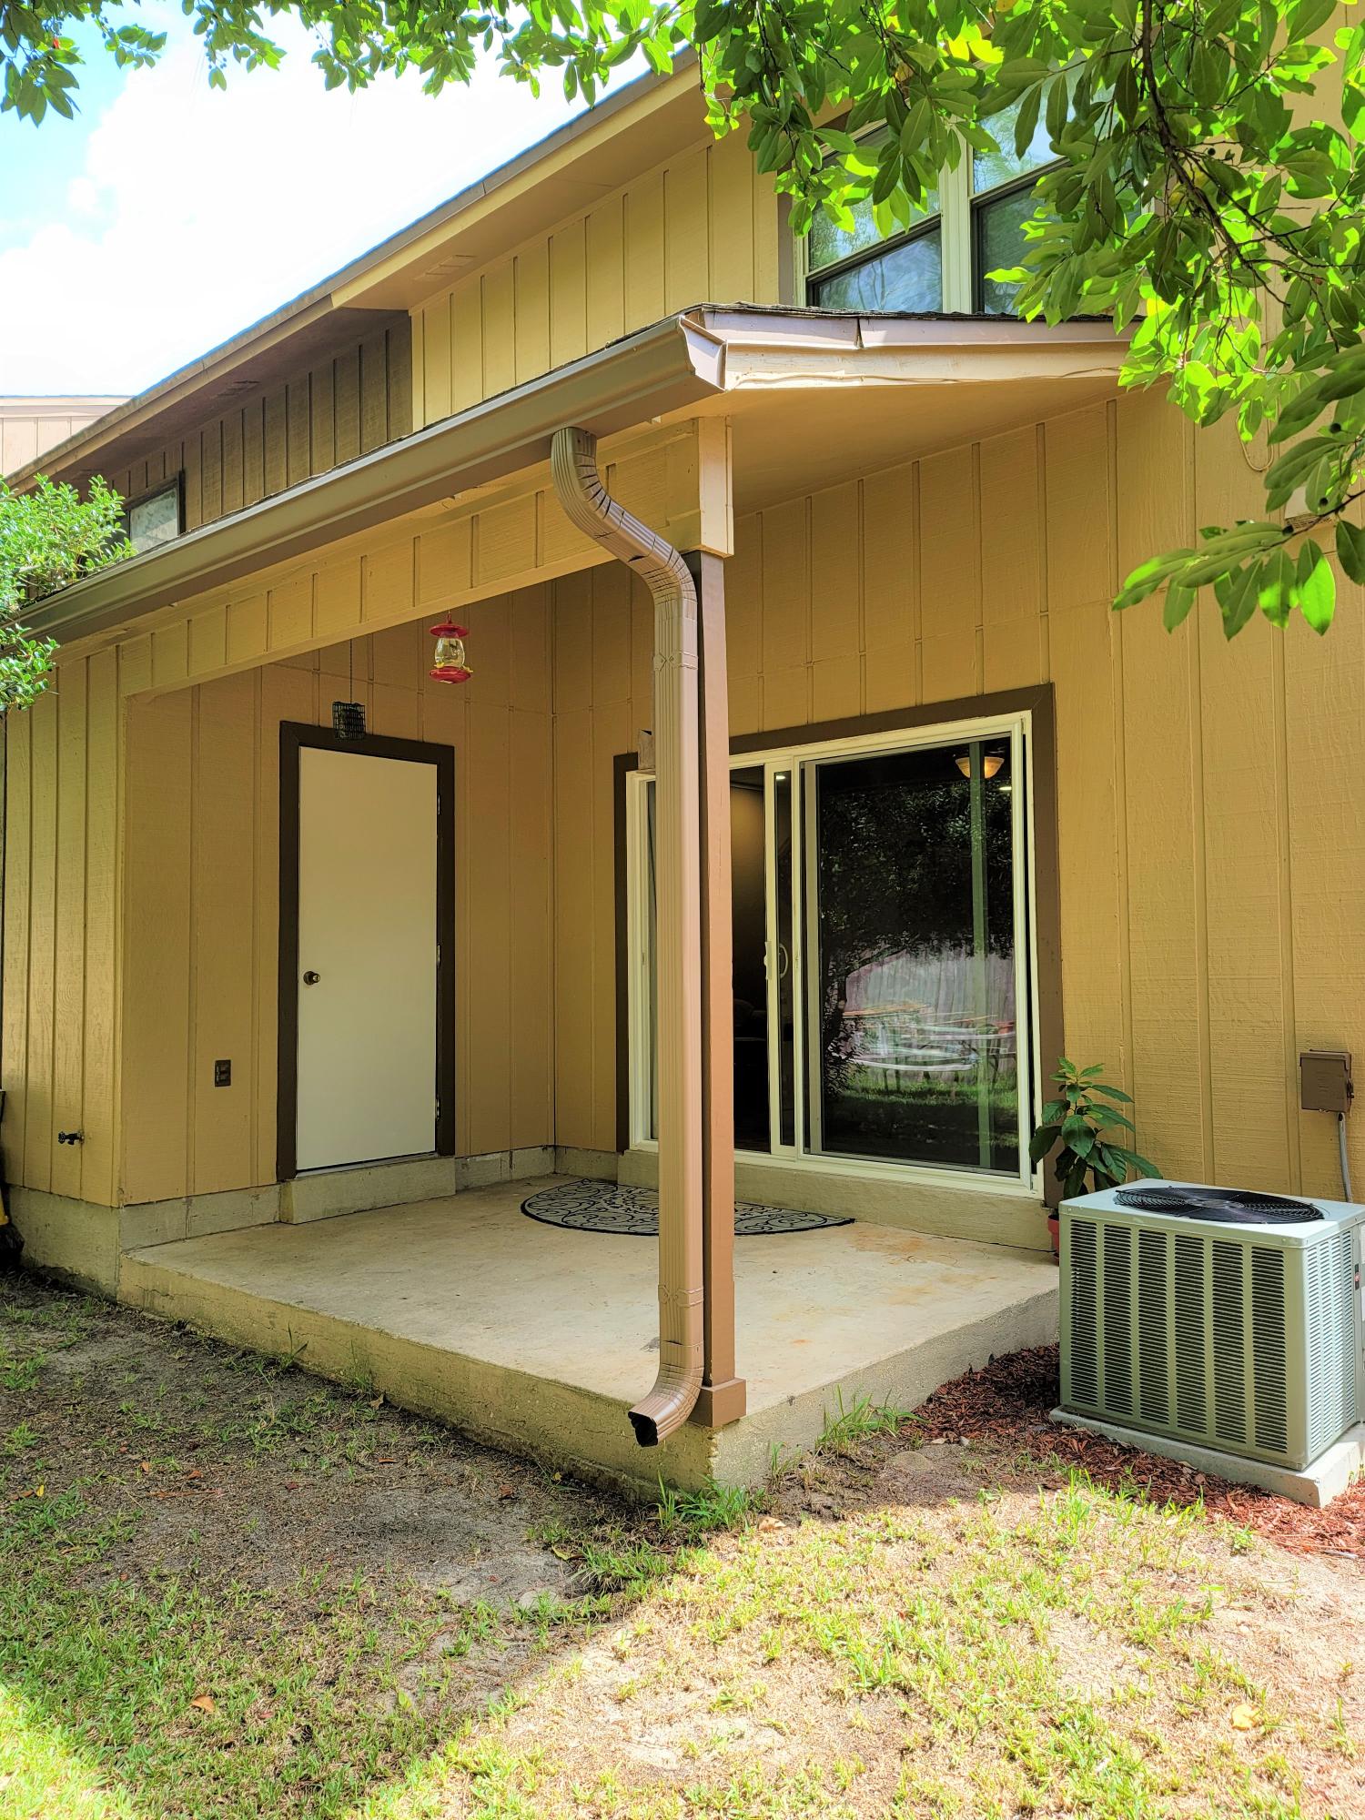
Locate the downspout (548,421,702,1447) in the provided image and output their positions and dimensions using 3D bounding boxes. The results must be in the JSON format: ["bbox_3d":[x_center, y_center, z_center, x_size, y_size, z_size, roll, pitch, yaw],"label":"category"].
[{"bbox_3d":[-0.129,0.053,3.394,0.185,2.574,0.336,-3,-3,41],"label":"downspout"}]

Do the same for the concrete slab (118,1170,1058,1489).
[{"bbox_3d":[-0.322,1.505,5.397,3.322,0.189,2.564,-3,-3,41],"label":"concrete slab"}]

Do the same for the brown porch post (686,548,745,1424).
[{"bbox_3d":[0.064,0.192,3.492,0.121,2.268,0.121,-3,-3,41],"label":"brown porch post"}]

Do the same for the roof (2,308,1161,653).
[{"bbox_3d":[-0.567,-1.740,5.514,4.099,1.231,2.971,-3,-3,41],"label":"roof"}]

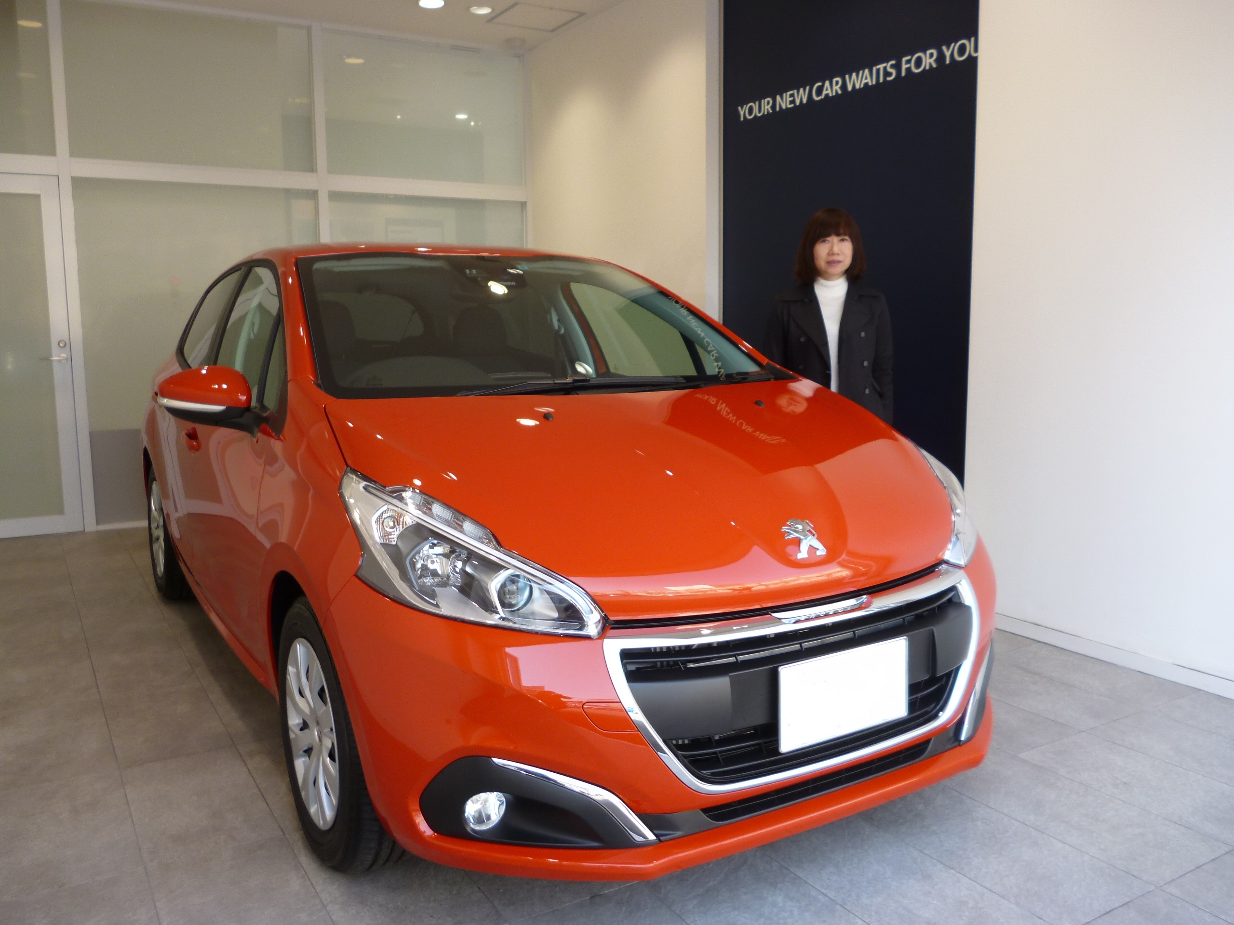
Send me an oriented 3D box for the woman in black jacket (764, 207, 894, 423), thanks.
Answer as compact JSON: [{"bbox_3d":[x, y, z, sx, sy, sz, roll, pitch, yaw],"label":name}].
[{"bbox_3d":[0.770,-0.143,3.704,0.480,1.575,0.290,1,8,12],"label":"woman in black jacket"}]

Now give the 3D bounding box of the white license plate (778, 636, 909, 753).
[{"bbox_3d":[0.437,0.438,1.900,0.330,0.165,0.018,-5,7,-31],"label":"white license plate"}]

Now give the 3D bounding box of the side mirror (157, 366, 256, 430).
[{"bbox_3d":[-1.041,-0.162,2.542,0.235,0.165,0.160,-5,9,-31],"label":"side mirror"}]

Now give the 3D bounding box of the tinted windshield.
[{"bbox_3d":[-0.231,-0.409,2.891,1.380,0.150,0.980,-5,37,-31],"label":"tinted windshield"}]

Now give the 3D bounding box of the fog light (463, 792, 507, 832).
[{"bbox_3d":[-0.235,0.618,1.770,0.078,0.075,0.050,-5,9,-31],"label":"fog light"}]

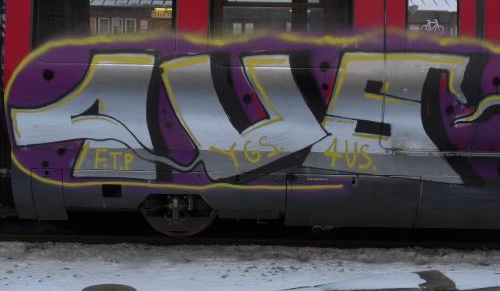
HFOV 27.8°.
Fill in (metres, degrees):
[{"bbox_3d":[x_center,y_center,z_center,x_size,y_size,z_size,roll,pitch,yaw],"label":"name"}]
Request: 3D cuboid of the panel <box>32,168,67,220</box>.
[{"bbox_3d":[-1.989,0.493,10.080,0.300,0.560,0.060,1,22,0],"label":"panel"}]

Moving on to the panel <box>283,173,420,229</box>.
[{"bbox_3d":[1.011,0.553,10.070,1.310,0.560,0.060,1,22,0],"label":"panel"}]

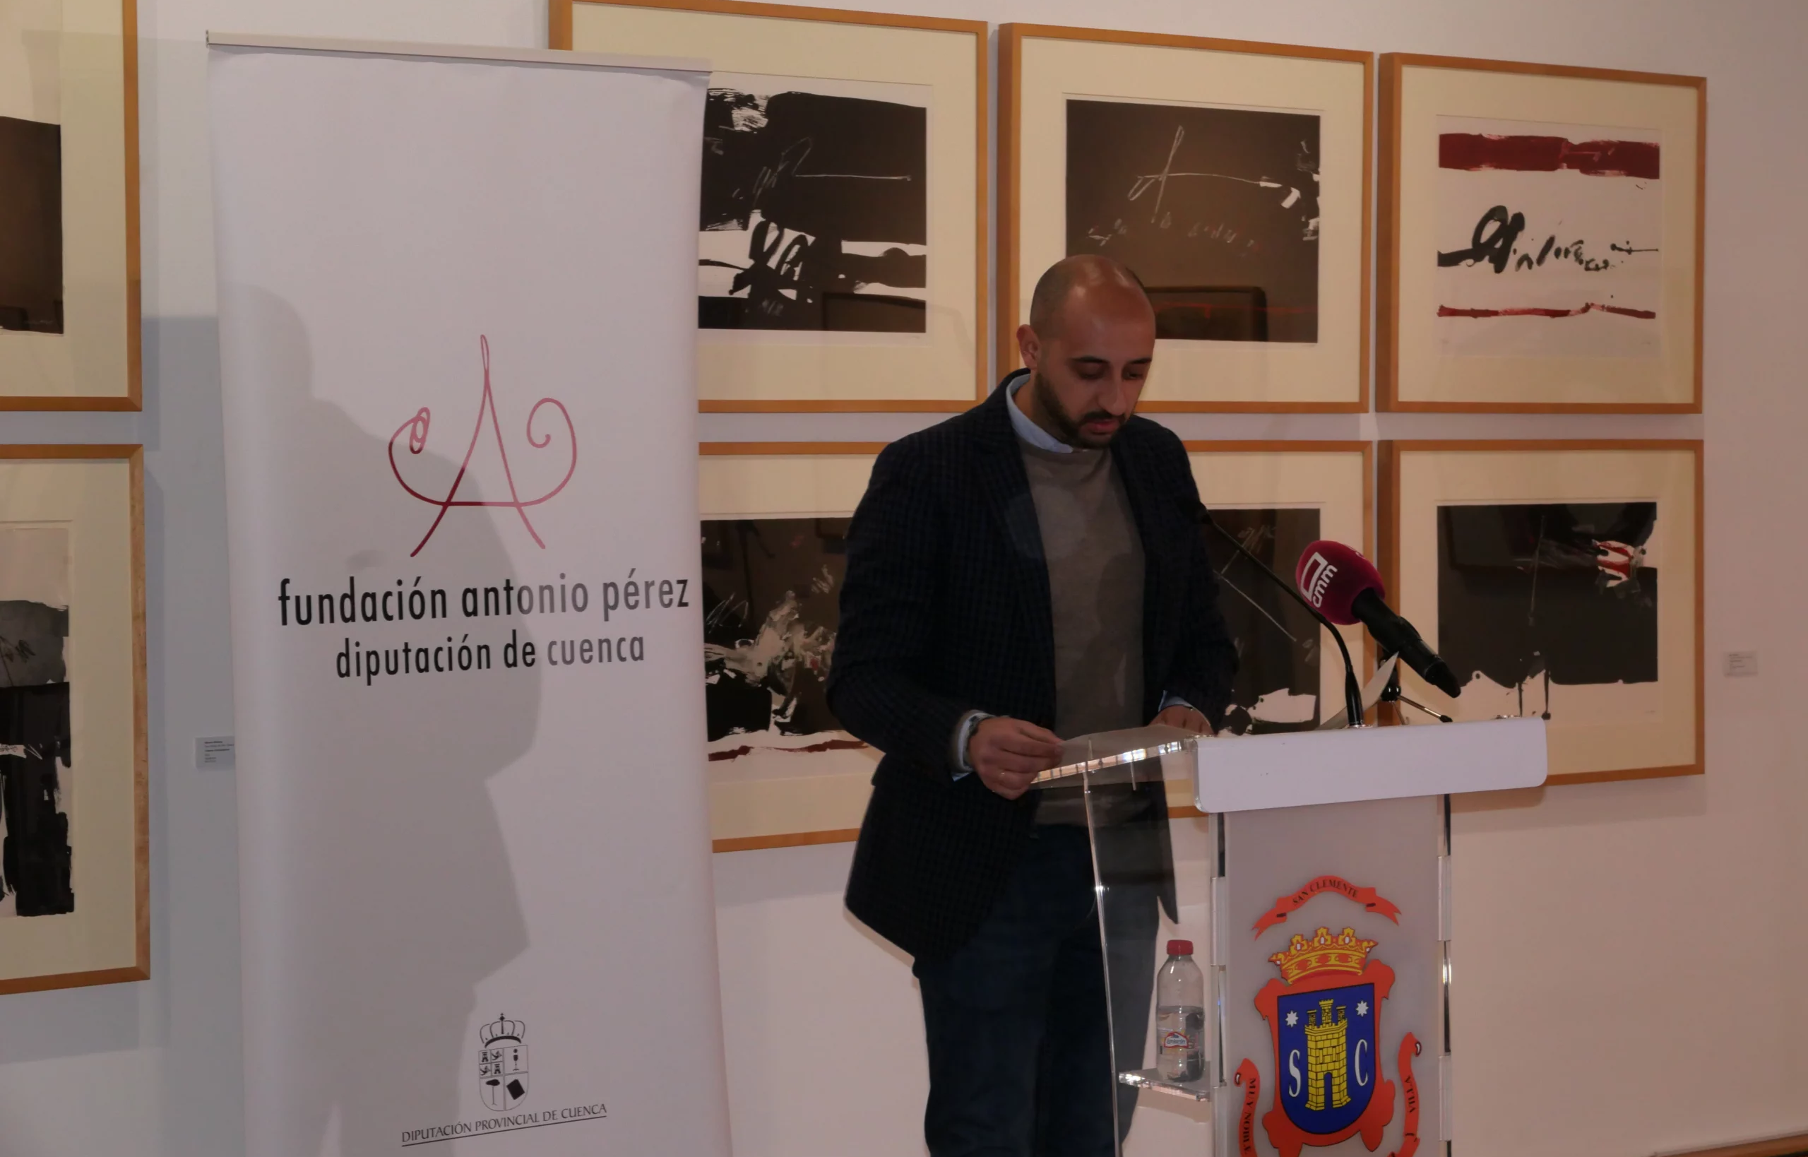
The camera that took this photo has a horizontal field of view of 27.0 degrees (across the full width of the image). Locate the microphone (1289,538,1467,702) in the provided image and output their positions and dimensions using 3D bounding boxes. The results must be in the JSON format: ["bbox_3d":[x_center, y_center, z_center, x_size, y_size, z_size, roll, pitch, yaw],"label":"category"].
[{"bbox_3d":[0.598,0.054,4.700,0.293,0.090,0.090,44,5,33],"label":"microphone"}]

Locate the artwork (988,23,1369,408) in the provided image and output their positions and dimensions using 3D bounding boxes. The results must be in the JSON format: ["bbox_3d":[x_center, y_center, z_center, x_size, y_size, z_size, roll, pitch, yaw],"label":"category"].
[{"bbox_3d":[0.533,-0.653,6.991,0.872,0.693,0.041,-2,3,-36],"label":"artwork"}]

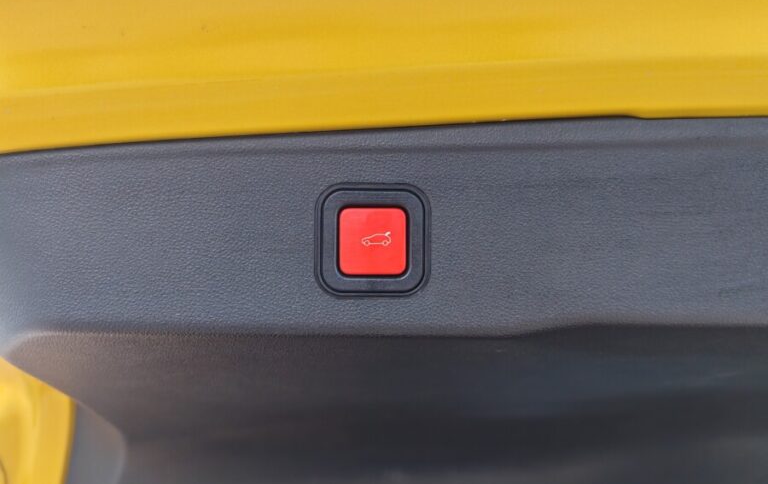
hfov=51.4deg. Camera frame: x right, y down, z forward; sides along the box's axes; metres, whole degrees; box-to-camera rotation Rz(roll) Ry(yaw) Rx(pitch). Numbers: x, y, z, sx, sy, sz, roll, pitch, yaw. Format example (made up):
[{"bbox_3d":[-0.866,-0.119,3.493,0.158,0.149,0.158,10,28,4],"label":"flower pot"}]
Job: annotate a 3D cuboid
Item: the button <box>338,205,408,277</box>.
[{"bbox_3d":[-0.004,0.000,0.328,0.027,0.027,0.007,0,0,0],"label":"button"}]

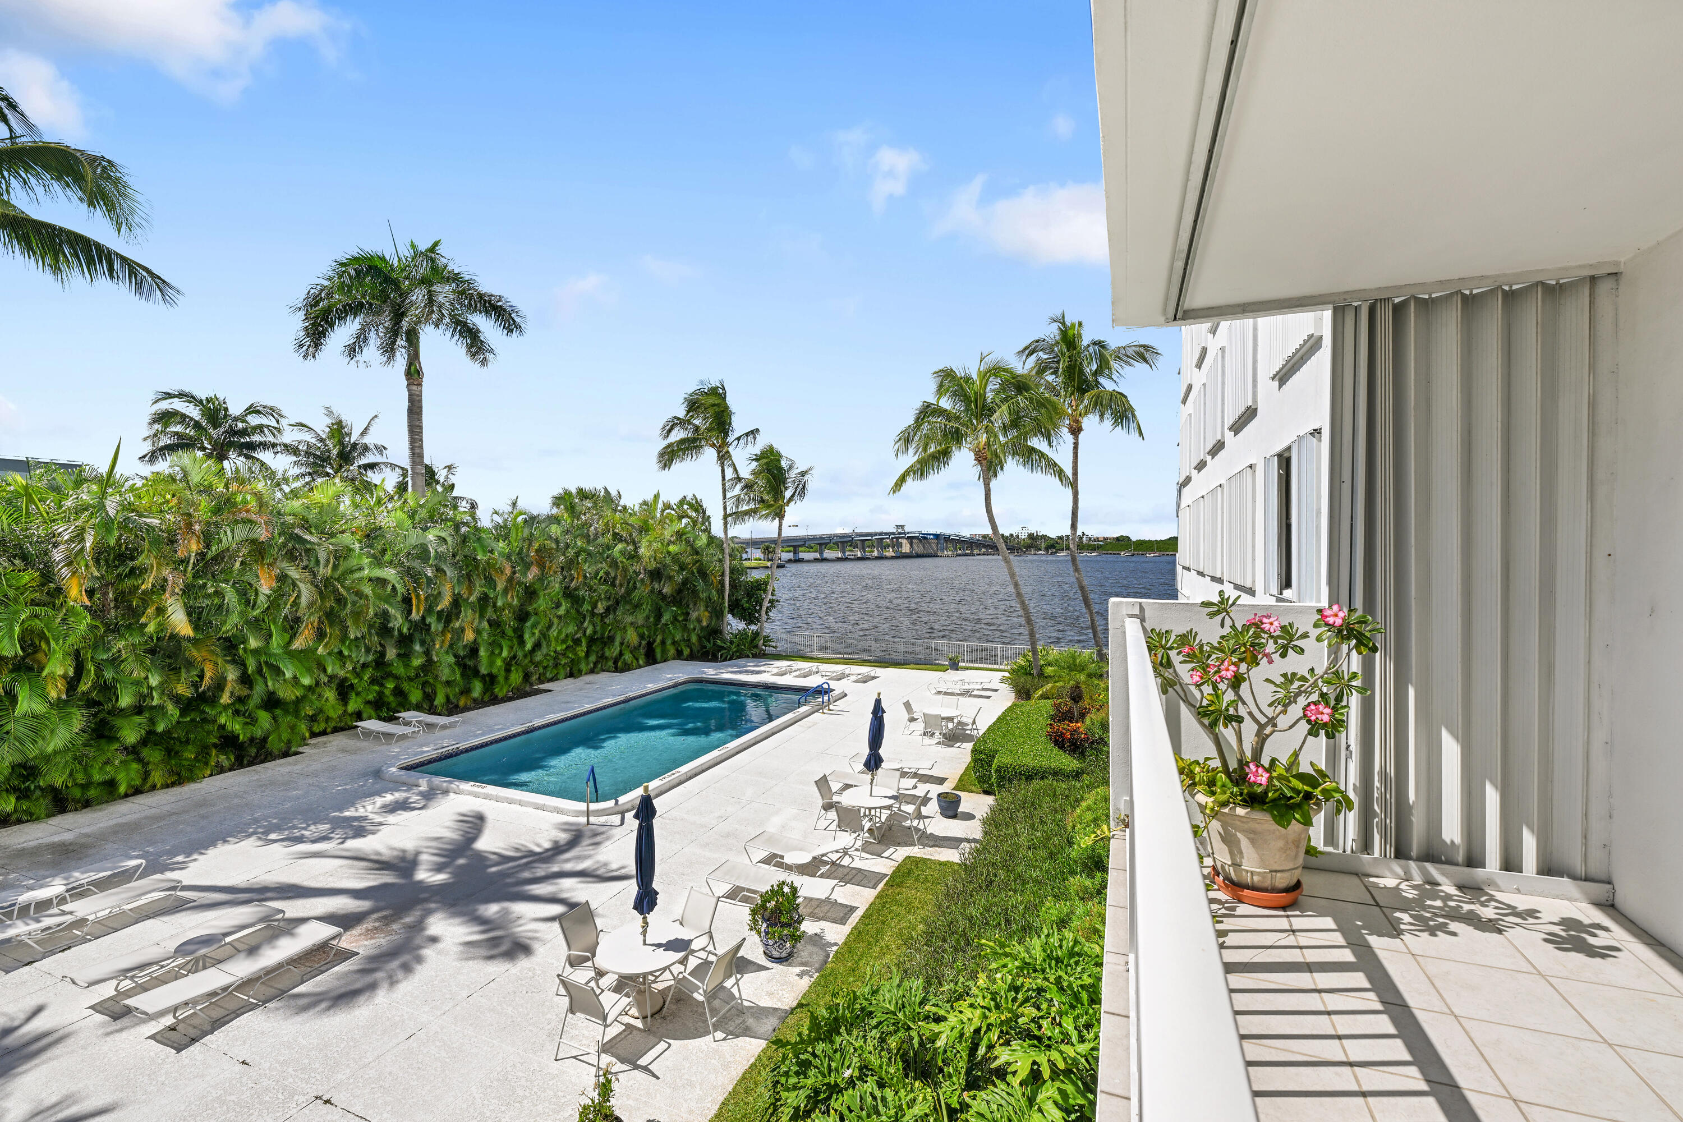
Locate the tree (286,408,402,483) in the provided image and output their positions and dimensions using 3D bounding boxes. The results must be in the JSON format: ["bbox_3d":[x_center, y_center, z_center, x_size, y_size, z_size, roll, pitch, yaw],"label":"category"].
[{"bbox_3d":[-29.581,-2.126,38.972,5.600,13.930,5.600,0,1,24],"label":"tree"}]

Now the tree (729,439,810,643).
[{"bbox_3d":[-3.668,-0.540,33.493,4.300,10.910,4.300,0,1,0],"label":"tree"}]

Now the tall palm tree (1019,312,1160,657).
[{"bbox_3d":[10.226,-2.630,26.966,5.800,15.250,5.800,0,1,24],"label":"tall palm tree"}]

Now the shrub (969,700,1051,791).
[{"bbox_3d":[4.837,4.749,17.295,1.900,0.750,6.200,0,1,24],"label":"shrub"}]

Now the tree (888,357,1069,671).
[{"bbox_3d":[5.617,-1.679,26.478,6.900,13.370,6.900,0,1,24],"label":"tree"}]

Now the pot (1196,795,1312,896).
[{"bbox_3d":[1.694,1.140,2.705,0.440,0.390,0.440,0,1,24],"label":"pot"}]

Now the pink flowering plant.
[{"bbox_3d":[1.710,0.585,2.688,0.800,0.900,0.720,0,1,24],"label":"pink flowering plant"}]

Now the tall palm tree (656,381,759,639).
[{"bbox_3d":[-6.765,-2.156,33.472,5.200,14.140,5.200,0,1,0],"label":"tall palm tree"}]

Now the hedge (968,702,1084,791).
[{"bbox_3d":[5.131,4.750,17.218,2.500,0.750,6.500,0,1,24],"label":"hedge"}]

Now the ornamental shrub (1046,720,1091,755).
[{"bbox_3d":[5.996,4.674,17.361,1.150,0.900,1.100,0,1,24],"label":"ornamental shrub"}]

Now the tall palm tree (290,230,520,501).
[{"bbox_3d":[-16.780,-3.770,25.451,7.200,17.570,7.200,0,1,24],"label":"tall palm tree"}]

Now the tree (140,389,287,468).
[{"bbox_3d":[-34.467,-2.300,35.970,5.900,14.360,5.900,0,1,24],"label":"tree"}]

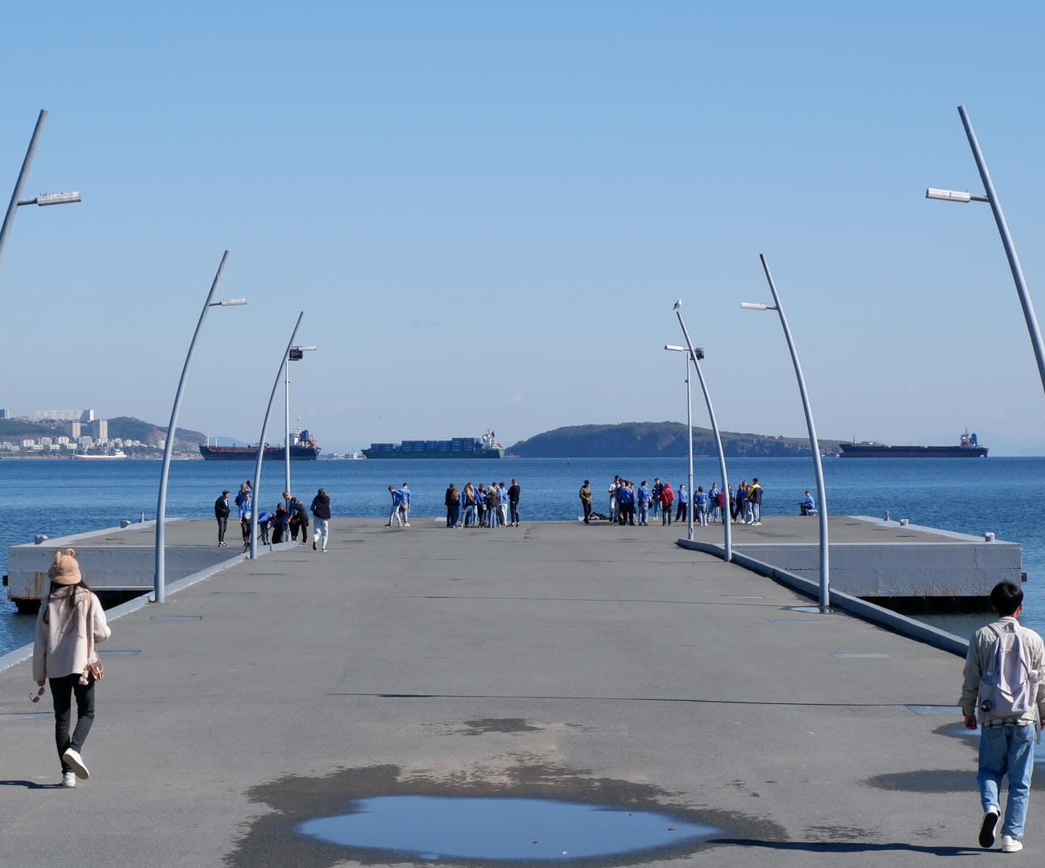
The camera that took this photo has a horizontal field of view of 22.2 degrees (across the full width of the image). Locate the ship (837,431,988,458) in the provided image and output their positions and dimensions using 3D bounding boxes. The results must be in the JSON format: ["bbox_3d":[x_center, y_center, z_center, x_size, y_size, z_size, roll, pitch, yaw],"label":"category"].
[{"bbox_3d":[352.477,9.138,2400.000,132.000,25.000,19.500,0,0,12],"label":"ship"}]

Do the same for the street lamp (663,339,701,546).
[{"bbox_3d":[4.522,0.282,75.000,1.120,5.660,0.400,0,0,-1],"label":"street lamp"}]

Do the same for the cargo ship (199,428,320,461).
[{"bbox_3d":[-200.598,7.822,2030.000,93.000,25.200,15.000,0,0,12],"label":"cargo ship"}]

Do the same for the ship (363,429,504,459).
[{"bbox_3d":[-91.372,10.845,2750.000,145.000,30.000,23.000,0,0,12],"label":"ship"}]

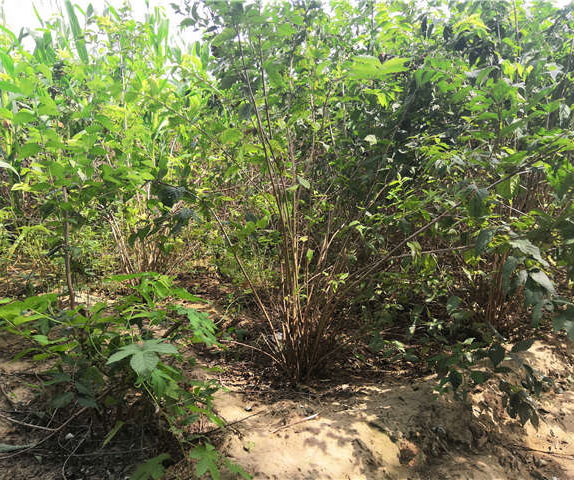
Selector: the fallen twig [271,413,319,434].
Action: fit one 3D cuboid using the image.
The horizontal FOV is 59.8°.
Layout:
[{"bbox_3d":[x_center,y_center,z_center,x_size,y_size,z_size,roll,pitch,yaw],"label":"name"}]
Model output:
[{"bbox_3d":[0.034,0.631,1.721,0.210,0.020,0.025,-7,10,-41],"label":"fallen twig"}]

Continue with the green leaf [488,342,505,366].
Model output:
[{"bbox_3d":[0.797,0.436,1.900,0.070,0.095,0.035,0,11,0],"label":"green leaf"}]

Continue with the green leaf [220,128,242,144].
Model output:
[{"bbox_3d":[-0.272,-0.498,2.400,0.101,0.072,0.055,-1,8,-6],"label":"green leaf"}]

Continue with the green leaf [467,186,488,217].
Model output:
[{"bbox_3d":[0.729,-0.143,1.900,0.085,0.120,0.040,0,11,0],"label":"green leaf"}]

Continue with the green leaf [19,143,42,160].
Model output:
[{"bbox_3d":[-1.238,-0.425,2.400,0.111,0.082,0.055,-4,8,-27],"label":"green leaf"}]

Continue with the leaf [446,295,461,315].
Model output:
[{"bbox_3d":[0.767,0.299,2.300,0.070,0.095,0.040,0,11,0],"label":"leaf"}]

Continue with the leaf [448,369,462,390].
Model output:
[{"bbox_3d":[0.654,0.545,1.950,0.051,0.082,0.040,3,8,19],"label":"leaf"}]

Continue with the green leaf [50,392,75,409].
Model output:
[{"bbox_3d":[-0.764,0.547,1.700,0.085,0.051,0.055,-4,8,-25],"label":"green leaf"}]

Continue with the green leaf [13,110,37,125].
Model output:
[{"bbox_3d":[-1.362,-0.638,2.600,0.125,0.035,0.085,0,27,0],"label":"green leaf"}]

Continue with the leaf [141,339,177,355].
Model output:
[{"bbox_3d":[-0.396,0.331,1.550,0.115,0.030,0.070,6,21,0],"label":"leaf"}]

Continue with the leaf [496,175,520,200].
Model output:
[{"bbox_3d":[1.016,-0.242,2.300,0.106,0.115,0.050,3,8,24],"label":"leaf"}]

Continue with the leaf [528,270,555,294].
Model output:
[{"bbox_3d":[0.870,0.148,1.700,0.120,0.025,0.060,42,35,6],"label":"leaf"}]

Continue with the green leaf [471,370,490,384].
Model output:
[{"bbox_3d":[0.756,0.537,1.950,0.082,0.051,0.050,3,8,22],"label":"green leaf"}]

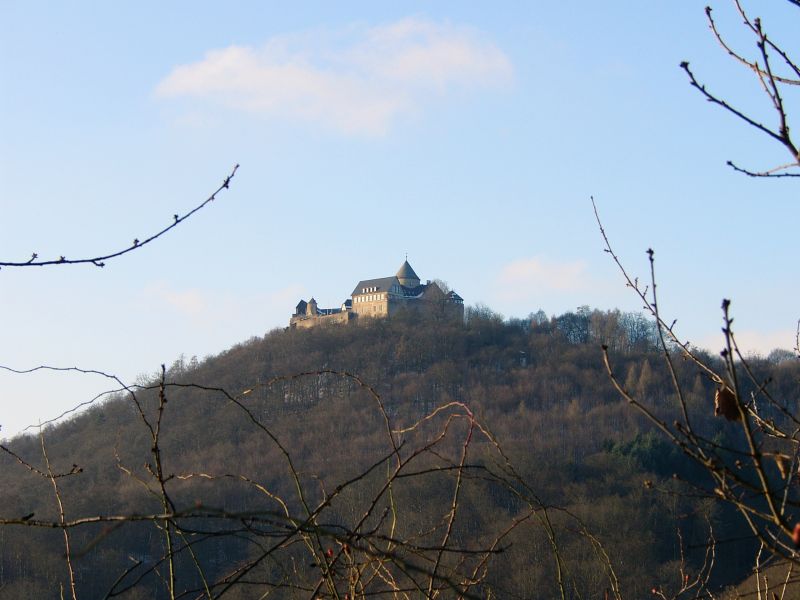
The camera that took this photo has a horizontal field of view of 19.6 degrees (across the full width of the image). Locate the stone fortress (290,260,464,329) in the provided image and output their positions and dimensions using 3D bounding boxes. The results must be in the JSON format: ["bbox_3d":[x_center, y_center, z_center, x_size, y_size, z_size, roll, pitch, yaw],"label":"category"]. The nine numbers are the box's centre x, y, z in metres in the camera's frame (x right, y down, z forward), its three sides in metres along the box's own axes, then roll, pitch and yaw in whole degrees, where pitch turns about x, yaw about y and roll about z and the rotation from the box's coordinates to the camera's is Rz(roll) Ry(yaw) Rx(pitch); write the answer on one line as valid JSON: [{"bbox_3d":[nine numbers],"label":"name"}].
[{"bbox_3d":[-10.233,-2.618,1100.000,68.000,33.000,47.000,-6,-10,35],"label":"stone fortress"}]

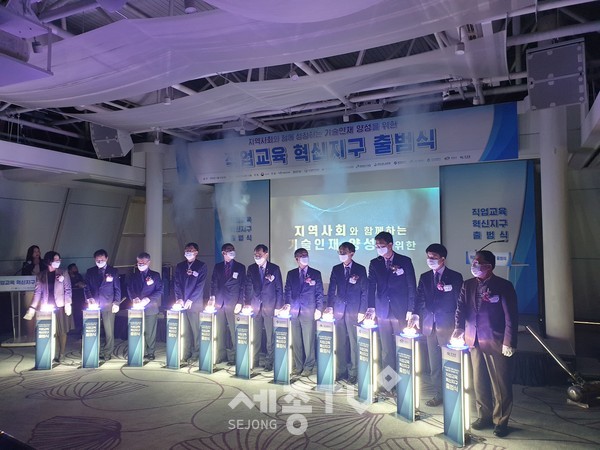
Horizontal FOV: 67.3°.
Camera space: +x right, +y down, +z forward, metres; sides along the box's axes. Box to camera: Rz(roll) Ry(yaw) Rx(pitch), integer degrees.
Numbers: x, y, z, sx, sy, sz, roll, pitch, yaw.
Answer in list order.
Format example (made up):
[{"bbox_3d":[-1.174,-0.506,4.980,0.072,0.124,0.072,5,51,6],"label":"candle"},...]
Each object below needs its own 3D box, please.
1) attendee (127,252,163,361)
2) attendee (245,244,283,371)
[{"bbox_3d":[-2.384,1.225,6.895,0.510,1.620,0.420,0,-3,-7],"label":"attendee"},{"bbox_3d":[-0.496,1.132,6.224,0.530,1.700,0.450,-1,-2,7],"label":"attendee"}]

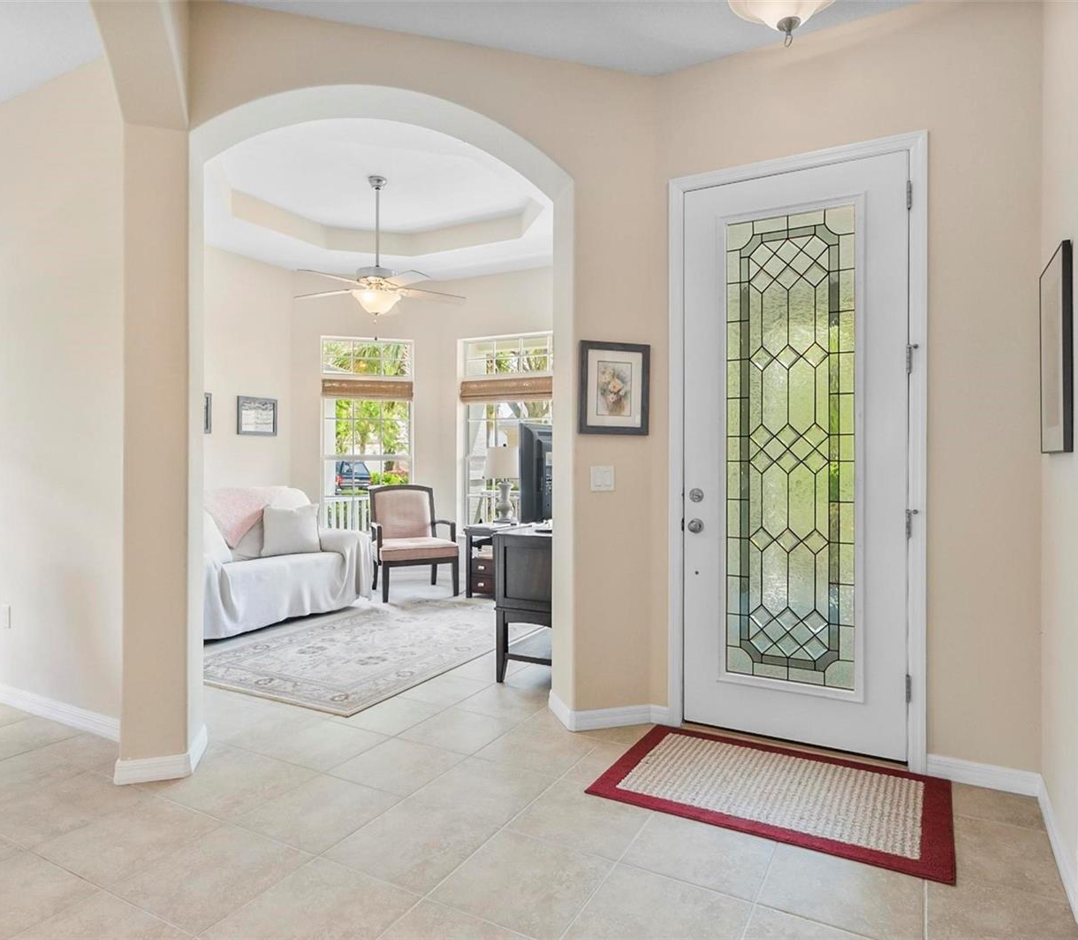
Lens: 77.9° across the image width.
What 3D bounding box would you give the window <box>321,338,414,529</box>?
[{"bbox_3d":[-1.716,-0.329,6.686,0.900,1.966,0.100,0,1,-15],"label":"window"}]

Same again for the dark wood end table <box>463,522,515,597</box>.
[{"bbox_3d":[-0.377,0.823,6.055,0.370,0.605,0.580,0,1,23],"label":"dark wood end table"}]

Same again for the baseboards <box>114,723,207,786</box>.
[{"bbox_3d":[-1.528,1.137,2.720,0.262,0.092,0.345,0,1,-18],"label":"baseboards"}]

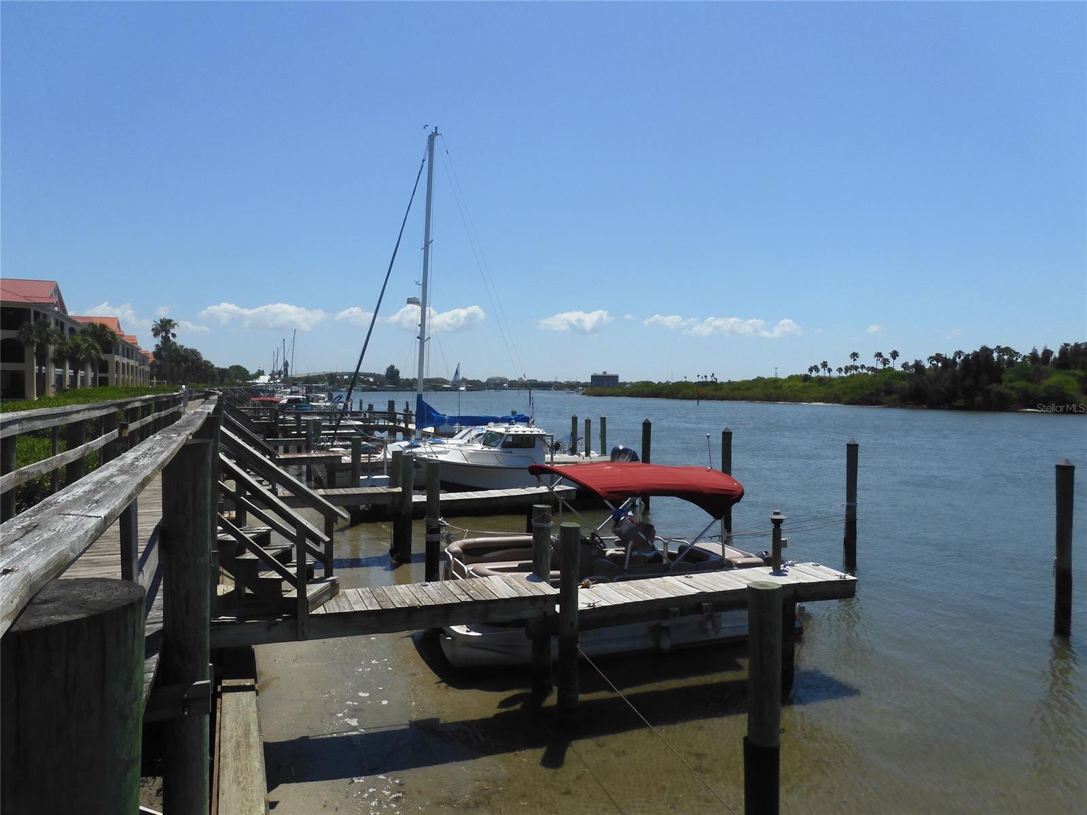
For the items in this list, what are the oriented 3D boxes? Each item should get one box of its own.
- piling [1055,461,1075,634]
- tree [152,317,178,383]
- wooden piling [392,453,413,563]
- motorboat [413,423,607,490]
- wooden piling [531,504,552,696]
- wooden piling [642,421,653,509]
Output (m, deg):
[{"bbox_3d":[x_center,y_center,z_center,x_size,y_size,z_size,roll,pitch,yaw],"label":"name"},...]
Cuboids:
[{"bbox_3d":[8.400,2.247,12.156,0.291,2.829,0.291,0,2,-23],"label":"piling"},{"bbox_3d":[-54.152,-7.688,108.000,3.800,10.300,3.800,-1,2,-22],"label":"tree"},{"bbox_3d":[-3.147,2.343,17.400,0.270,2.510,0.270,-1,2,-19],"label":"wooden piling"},{"bbox_3d":[-0.339,1.531,21.352,6.750,2.200,2.500,0,2,-23],"label":"motorboat"},{"bbox_3d":[-0.011,2.530,9.850,0.240,2.542,0.240,-1,2,-19],"label":"wooden piling"},{"bbox_3d":[3.229,1.852,23.454,0.261,2.941,0.261,0,2,-23],"label":"wooden piling"}]

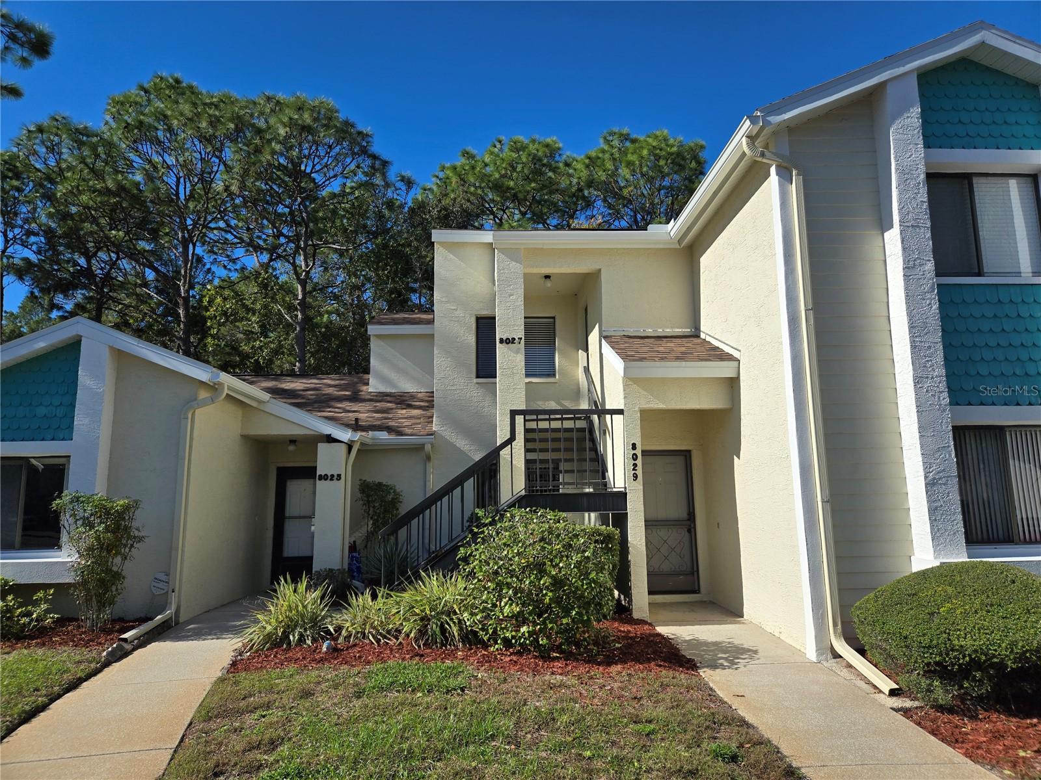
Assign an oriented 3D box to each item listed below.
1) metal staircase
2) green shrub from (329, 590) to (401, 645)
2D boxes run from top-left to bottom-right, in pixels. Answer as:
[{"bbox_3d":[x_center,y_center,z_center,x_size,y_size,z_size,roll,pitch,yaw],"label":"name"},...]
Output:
[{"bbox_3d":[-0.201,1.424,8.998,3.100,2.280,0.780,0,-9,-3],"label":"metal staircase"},{"bbox_3d":[-1.819,2.633,8.133,0.830,0.560,0.850,0,-9,-3],"label":"green shrub"}]

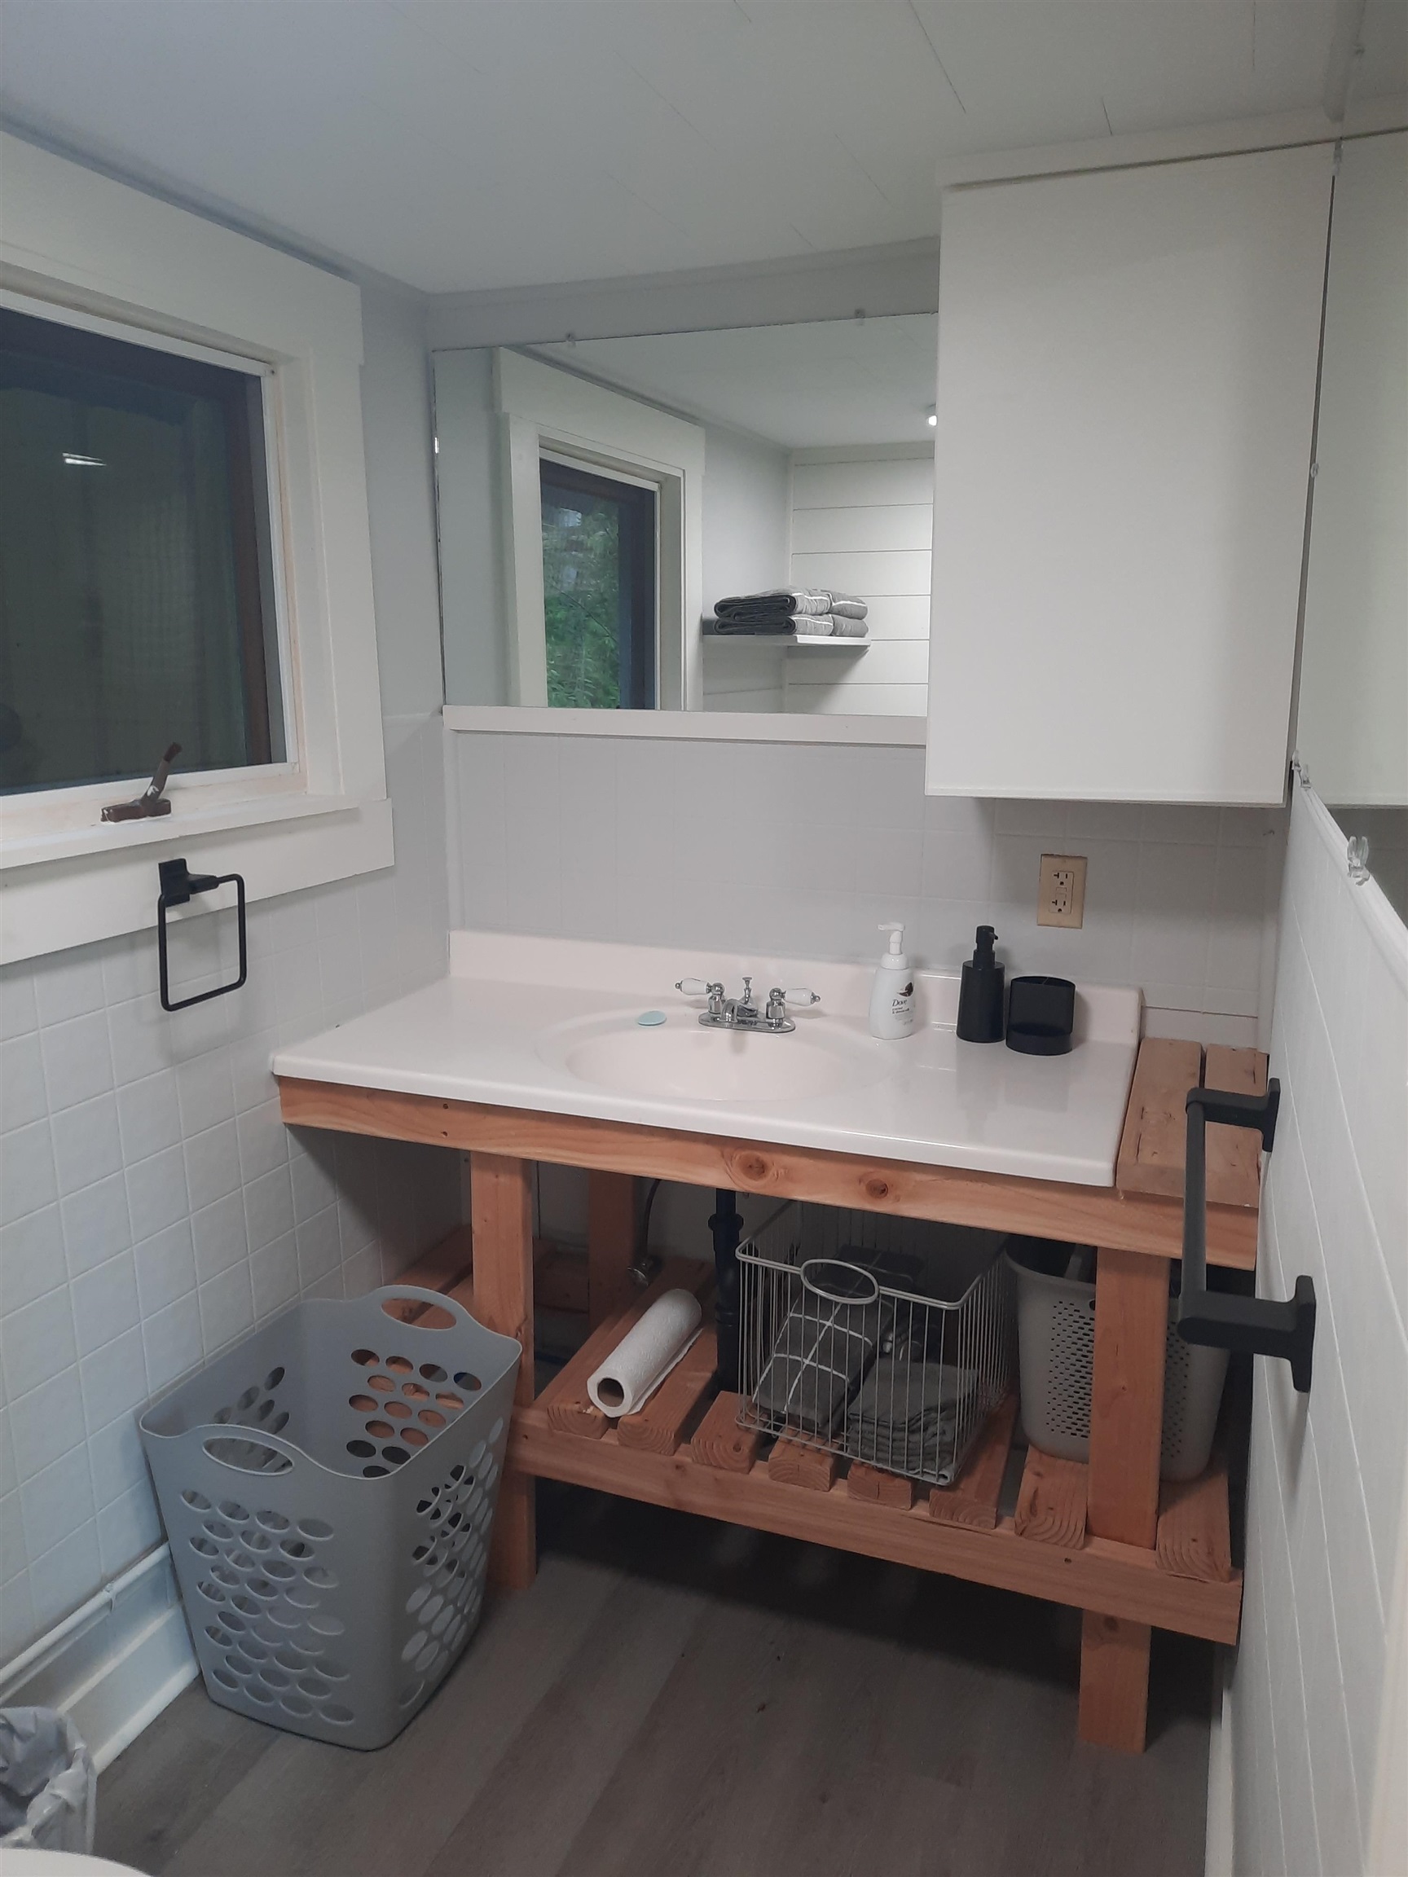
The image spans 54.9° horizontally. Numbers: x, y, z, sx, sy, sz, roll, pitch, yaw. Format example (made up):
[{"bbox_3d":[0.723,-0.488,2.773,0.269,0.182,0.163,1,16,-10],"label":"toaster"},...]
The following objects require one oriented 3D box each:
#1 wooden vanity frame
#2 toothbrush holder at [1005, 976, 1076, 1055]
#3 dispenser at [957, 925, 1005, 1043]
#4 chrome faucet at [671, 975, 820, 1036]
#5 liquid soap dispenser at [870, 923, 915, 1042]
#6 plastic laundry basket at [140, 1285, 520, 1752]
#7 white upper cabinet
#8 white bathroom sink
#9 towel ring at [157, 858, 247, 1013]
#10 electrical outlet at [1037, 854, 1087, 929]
[{"bbox_3d":[0.107,0.586,2.163,1.399,0.841,0.567,5,13,20],"label":"wooden vanity frame"},{"bbox_3d":[0.524,0.119,2.119,0.100,0.098,0.090,5,13,20],"label":"toothbrush holder"},{"bbox_3d":[0.446,0.068,2.167,0.075,0.177,0.074,0,12,0],"label":"dispenser"},{"bbox_3d":[0.057,0.111,2.196,0.247,0.080,0.124,5,13,20],"label":"chrome faucet"},{"bbox_3d":[0.306,0.062,2.193,0.075,0.177,0.062,-2,12,-8],"label":"liquid soap dispenser"},{"bbox_3d":[-0.532,0.821,1.969,0.383,0.494,0.365,5,13,20],"label":"plastic laundry basket"},{"bbox_3d":[0.578,-0.589,1.867,0.460,0.770,0.329,5,13,20],"label":"white upper cabinet"},{"bbox_3d":[0.013,0.244,2.094,0.537,0.139,0.446,5,13,20],"label":"white bathroom sink"},{"bbox_3d":[-0.691,-0.014,1.837,0.057,0.192,0.167,5,13,20],"label":"towel ring"},{"bbox_3d":[0.570,-0.073,2.157,0.070,0.115,0.009,5,13,20],"label":"electrical outlet"}]

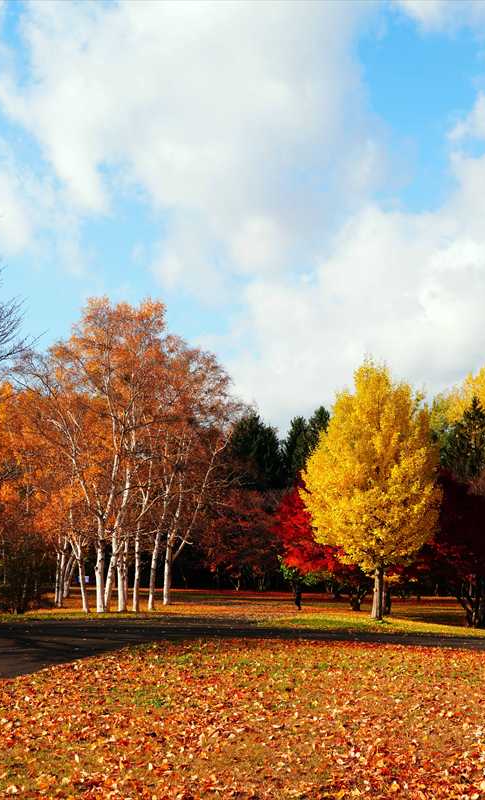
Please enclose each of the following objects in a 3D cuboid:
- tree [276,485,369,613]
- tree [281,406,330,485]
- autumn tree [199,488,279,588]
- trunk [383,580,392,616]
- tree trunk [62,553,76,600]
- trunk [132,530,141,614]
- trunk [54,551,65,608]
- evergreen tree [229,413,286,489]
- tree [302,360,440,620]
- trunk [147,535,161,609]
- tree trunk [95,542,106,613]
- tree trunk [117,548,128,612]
[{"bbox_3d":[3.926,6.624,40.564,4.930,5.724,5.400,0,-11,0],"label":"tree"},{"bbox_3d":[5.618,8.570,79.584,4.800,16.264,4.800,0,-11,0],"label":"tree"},{"bbox_3d":[-0.127,8.822,56.627,5.098,6.365,5.200,0,-11,0],"label":"autumn tree"},{"bbox_3d":[6.201,8.518,38.147,0.400,1.509,0.380,0,-11,0],"label":"trunk"},{"bbox_3d":[-9.734,9.976,50.259,0.750,2.663,0.500,0,-11,0],"label":"tree trunk"},{"bbox_3d":[-4.414,7.148,37.338,0.340,3.466,0.340,0,-11,0],"label":"trunk"},{"bbox_3d":[-8.496,8.302,41.255,0.464,2.594,0.400,0,-11,0],"label":"trunk"},{"bbox_3d":[1.182,8.503,76.471,5.000,15.103,5.000,0,-11,0],"label":"evergreen tree"},{"bbox_3d":[4.782,3.200,32.938,5.115,9.523,5.000,0,-11,0],"label":"tree"},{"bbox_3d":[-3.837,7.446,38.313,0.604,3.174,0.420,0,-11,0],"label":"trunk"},{"bbox_3d":[-5.913,7.436,37.281,0.440,2.880,0.400,0,-11,0],"label":"tree trunk"},{"bbox_3d":[-4.997,7.559,37.256,0.420,2.630,0.400,0,-11,0],"label":"tree trunk"}]

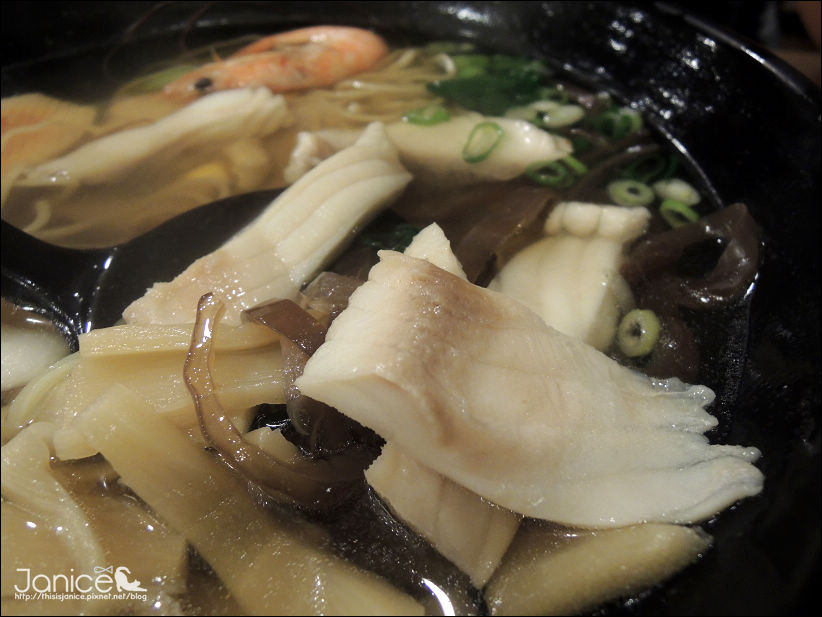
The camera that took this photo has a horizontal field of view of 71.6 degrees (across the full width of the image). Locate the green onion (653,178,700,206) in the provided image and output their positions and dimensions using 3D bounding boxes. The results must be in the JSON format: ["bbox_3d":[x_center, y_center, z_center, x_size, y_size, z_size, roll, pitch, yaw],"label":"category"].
[{"bbox_3d":[0.059,-0.026,0.126,0.010,0.005,0.007,0,45,0],"label":"green onion"}]

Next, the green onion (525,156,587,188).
[{"bbox_3d":[0.033,-0.032,0.132,0.014,0.005,0.012,0,45,0],"label":"green onion"}]

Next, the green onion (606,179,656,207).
[{"bbox_3d":[0.049,-0.026,0.126,0.010,0.004,0.009,0,45,0],"label":"green onion"}]

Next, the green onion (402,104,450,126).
[{"bbox_3d":[0.004,-0.050,0.148,0.012,0.004,0.010,0,45,0],"label":"green onion"}]

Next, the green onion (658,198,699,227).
[{"bbox_3d":[0.057,-0.020,0.121,0.008,0.004,0.007,0,45,0],"label":"green onion"}]

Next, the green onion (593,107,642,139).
[{"bbox_3d":[0.054,-0.049,0.149,0.012,0.004,0.011,0,45,0],"label":"green onion"}]

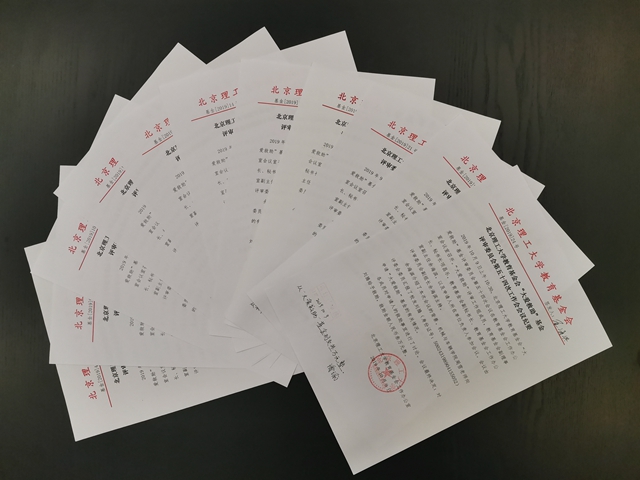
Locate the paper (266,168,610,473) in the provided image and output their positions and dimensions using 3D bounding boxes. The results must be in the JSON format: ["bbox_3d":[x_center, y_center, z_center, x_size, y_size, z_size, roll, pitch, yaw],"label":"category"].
[{"bbox_3d":[0.121,0.081,0.500,0.297,0.006,0.210,-26,86,-1],"label":"paper"}]

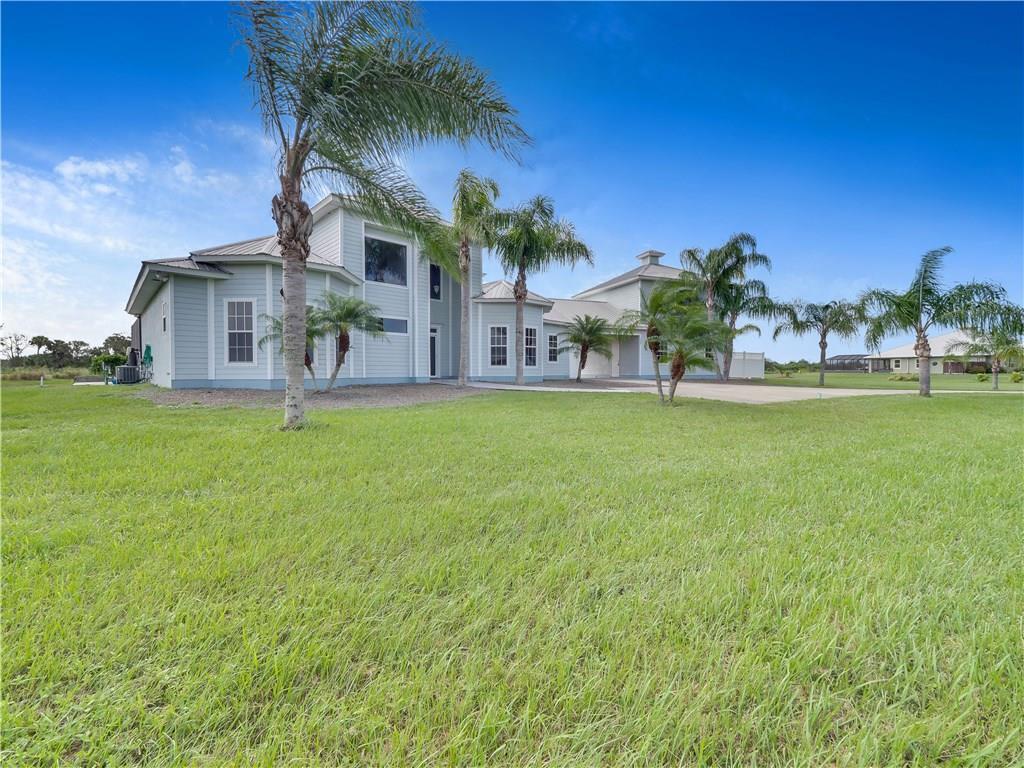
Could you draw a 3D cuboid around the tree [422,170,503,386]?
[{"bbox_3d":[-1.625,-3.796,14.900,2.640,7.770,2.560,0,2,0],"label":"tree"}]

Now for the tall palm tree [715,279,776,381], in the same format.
[{"bbox_3d":[14.206,-3.330,25.300,3.390,6.230,3.290,0,2,0],"label":"tall palm tree"}]

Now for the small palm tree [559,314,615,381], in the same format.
[{"bbox_3d":[3.582,-1.715,20.000,2.740,3.280,2.650,0,2,0],"label":"small palm tree"}]

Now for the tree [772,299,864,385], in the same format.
[{"bbox_3d":[18.291,-2.445,25.000,4.690,5.190,4.550,0,2,0],"label":"tree"}]

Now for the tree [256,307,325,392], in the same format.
[{"bbox_3d":[-5.747,-0.934,10.900,1.630,2.210,1.580,0,2,0],"label":"tree"}]

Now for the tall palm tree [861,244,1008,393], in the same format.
[{"bbox_3d":[16.307,-2.421,16.300,4.080,5.830,3.960,0,2,0],"label":"tall palm tree"}]

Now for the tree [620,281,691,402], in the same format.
[{"bbox_3d":[3.581,-1.067,10.400,1.710,3.060,1.650,0,2,0],"label":"tree"}]

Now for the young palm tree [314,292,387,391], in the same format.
[{"bbox_3d":[-4.276,-1.119,10.900,1.810,2.580,1.760,0,2,0],"label":"young palm tree"}]

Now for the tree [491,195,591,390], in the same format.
[{"bbox_3d":[1.290,-3.884,17.200,4.150,7.810,4.030,0,2,0],"label":"tree"}]

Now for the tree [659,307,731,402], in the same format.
[{"bbox_3d":[4.528,-0.716,10.400,1.750,2.460,1.700,0,2,0],"label":"tree"}]

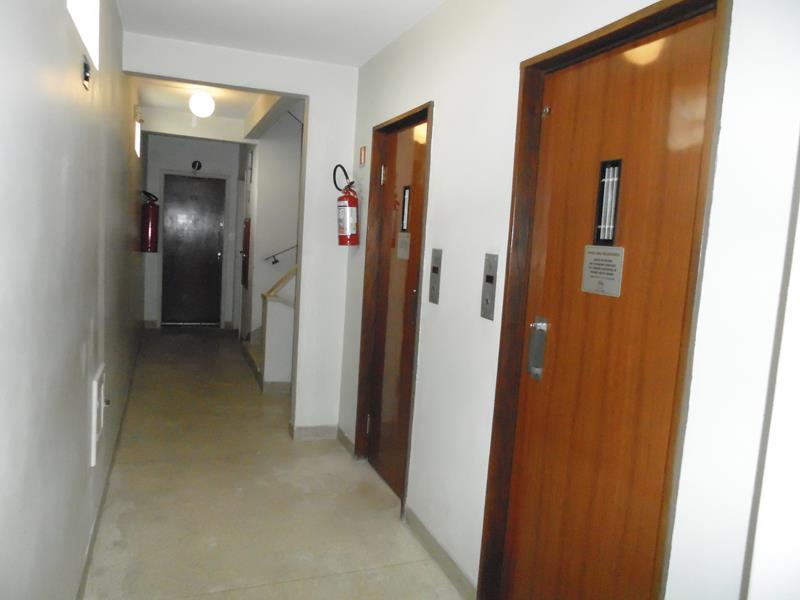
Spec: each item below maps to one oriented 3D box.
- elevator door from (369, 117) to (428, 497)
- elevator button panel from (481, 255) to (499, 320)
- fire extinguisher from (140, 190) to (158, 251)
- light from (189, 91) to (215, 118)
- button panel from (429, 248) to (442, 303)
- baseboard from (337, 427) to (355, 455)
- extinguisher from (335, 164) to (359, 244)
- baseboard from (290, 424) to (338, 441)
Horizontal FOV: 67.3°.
[{"bbox_3d":[0.005,0.059,3.426,0.045,2.043,0.776,1,7,-21],"label":"elevator door"},{"bbox_3d":[0.340,-0.050,2.302,0.015,0.248,0.098,1,7,-21],"label":"elevator button panel"},{"bbox_3d":[-2.523,-0.791,6.071,0.175,0.612,0.165,1,7,-21],"label":"fire extinguisher"},{"bbox_3d":[-1.677,-1.650,5.076,0.222,0.229,0.222,1,7,-21],"label":"light"},{"bbox_3d":[0.161,-0.106,2.766,0.015,0.248,0.104,1,7,-21],"label":"button panel"},{"bbox_3d":[-0.365,0.961,4.071,0.018,0.080,0.392,1,7,-21],"label":"baseboard"},{"bbox_3d":[-0.362,-0.626,3.979,0.172,0.526,0.160,1,7,-21],"label":"extinguisher"},{"bbox_3d":[-0.580,0.933,4.187,0.325,0.086,0.025,1,7,-21],"label":"baseboard"}]

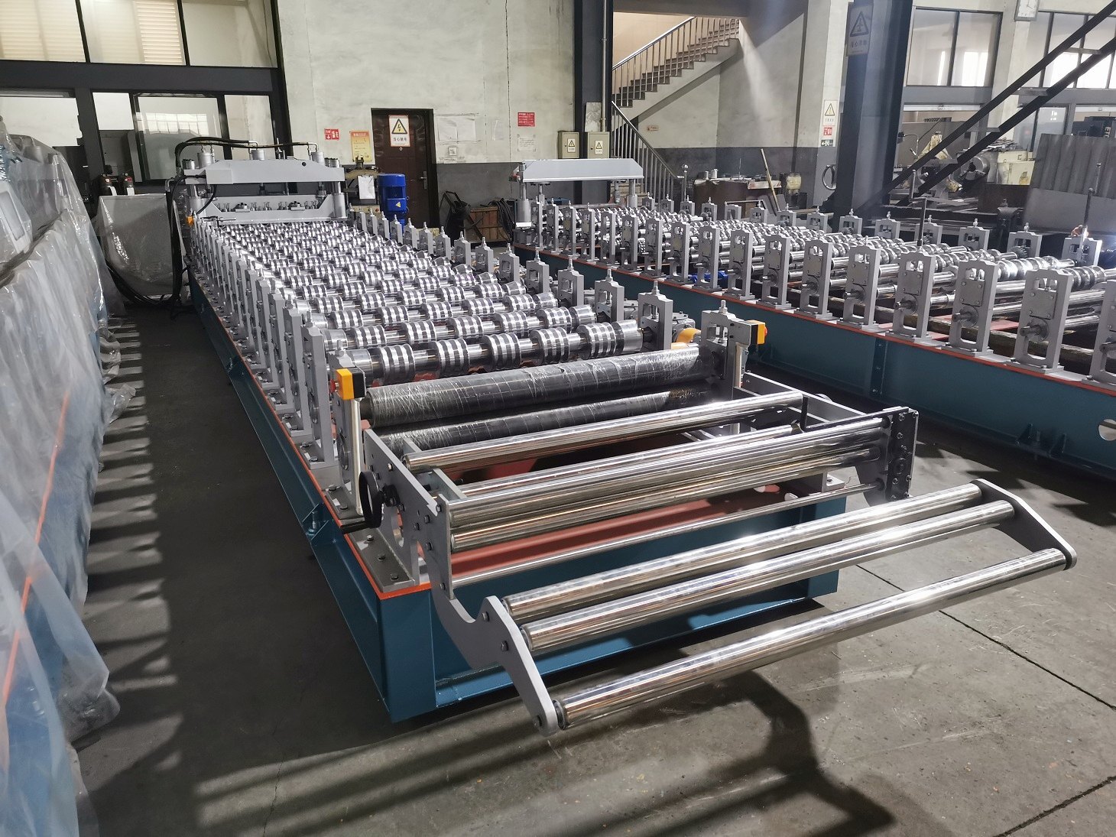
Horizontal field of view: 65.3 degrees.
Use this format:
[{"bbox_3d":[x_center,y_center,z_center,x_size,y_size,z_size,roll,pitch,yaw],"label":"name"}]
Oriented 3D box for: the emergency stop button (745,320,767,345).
[{"bbox_3d":[0.750,-0.326,3.303,0.106,0.077,0.078,-9,20,-24],"label":"emergency stop button"}]

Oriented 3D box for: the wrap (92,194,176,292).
[{"bbox_3d":[-4.384,-1.797,9.040,0.660,1.030,0.600,-9,20,-24],"label":"wrap"}]

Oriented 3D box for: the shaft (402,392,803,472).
[{"bbox_3d":[0.202,0.030,2.645,1.360,0.056,0.056,-9,19,-24],"label":"shaft"}]

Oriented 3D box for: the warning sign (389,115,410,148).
[{"bbox_3d":[-2.384,-4.337,13.144,0.293,0.450,0.010,-9,20,-24],"label":"warning sign"}]

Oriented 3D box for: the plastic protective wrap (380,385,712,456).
[{"bbox_3d":[-0.017,0.036,3.138,1.292,0.129,0.129,-9,19,-24],"label":"plastic protective wrap"}]

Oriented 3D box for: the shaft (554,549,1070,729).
[{"bbox_3d":[0.623,0.443,1.865,1.363,0.060,0.060,-9,20,-25],"label":"shaft"}]

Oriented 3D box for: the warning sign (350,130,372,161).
[{"bbox_3d":[-2.919,-4.049,12.964,0.279,0.417,0.010,-9,20,-24],"label":"warning sign"}]

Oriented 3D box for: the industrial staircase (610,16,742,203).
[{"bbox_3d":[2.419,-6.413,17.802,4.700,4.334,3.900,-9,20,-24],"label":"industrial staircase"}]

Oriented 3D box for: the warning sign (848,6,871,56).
[{"bbox_3d":[3.028,-3.894,8.751,0.010,0.450,0.312,-9,20,-24],"label":"warning sign"}]

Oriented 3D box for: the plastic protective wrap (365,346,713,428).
[{"bbox_3d":[-0.023,-0.125,3.085,1.292,0.131,0.131,-9,19,-24],"label":"plastic protective wrap"}]

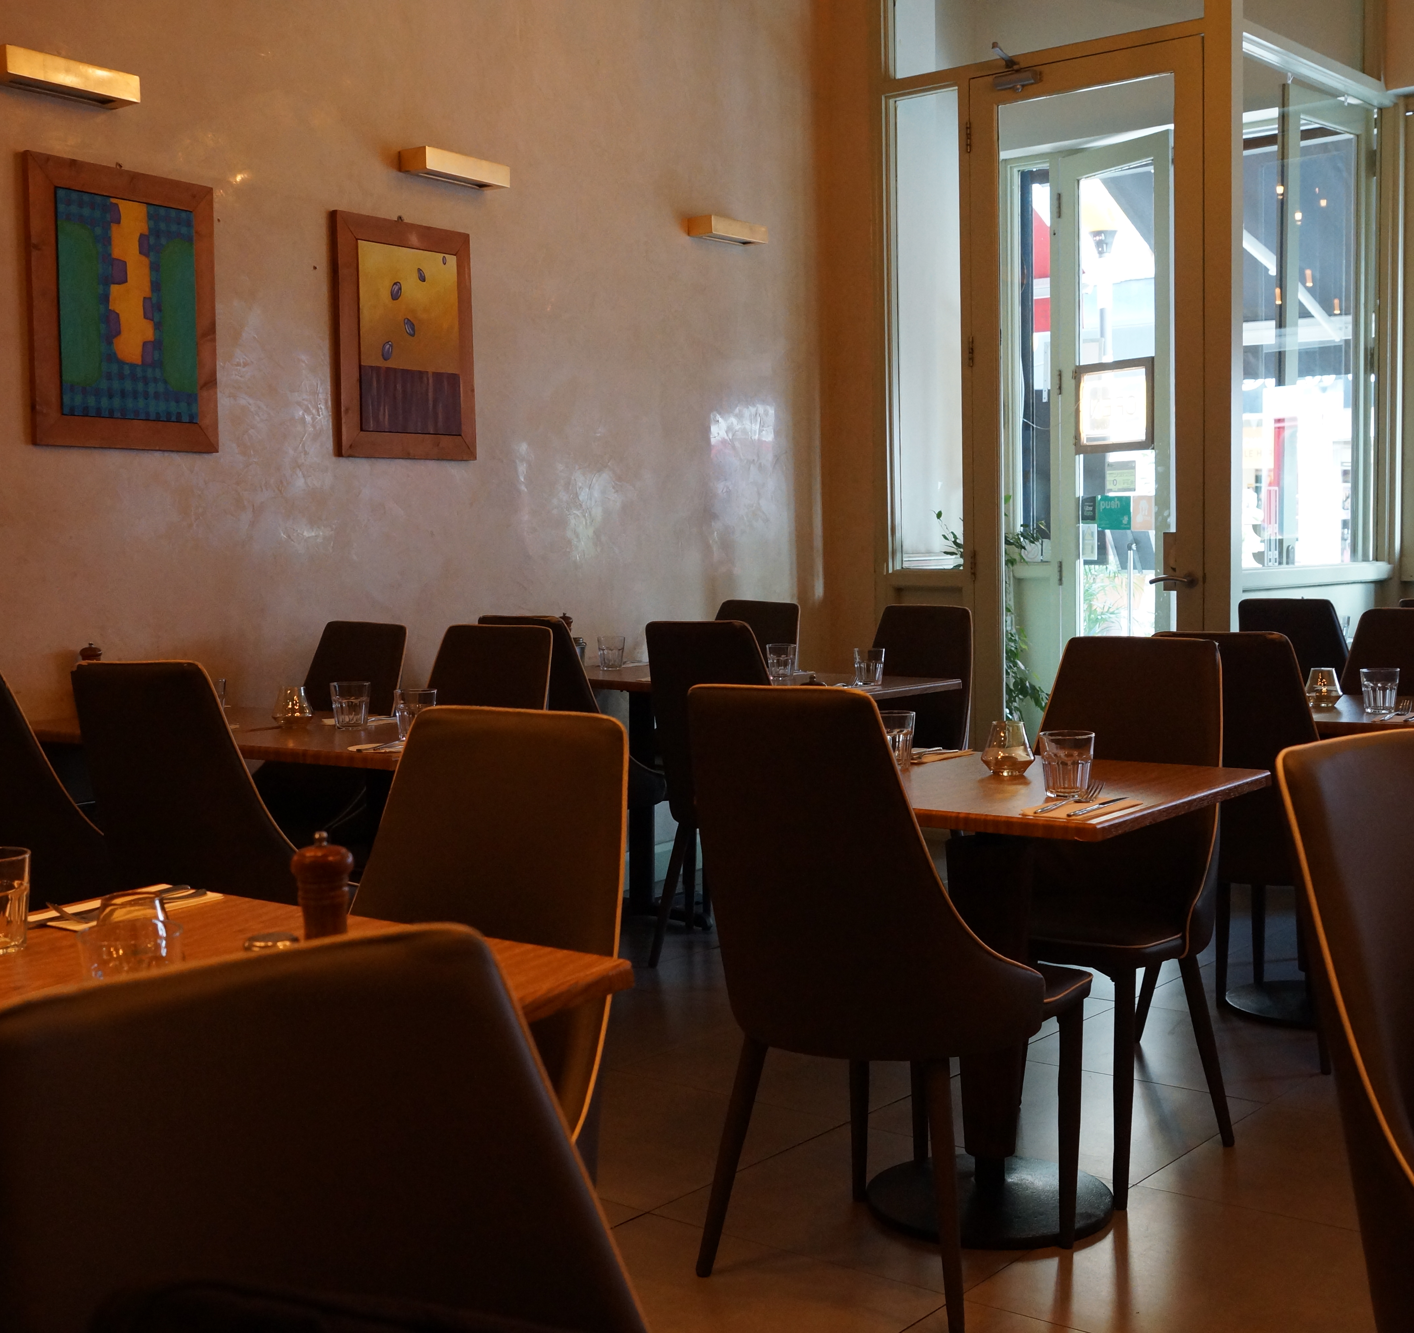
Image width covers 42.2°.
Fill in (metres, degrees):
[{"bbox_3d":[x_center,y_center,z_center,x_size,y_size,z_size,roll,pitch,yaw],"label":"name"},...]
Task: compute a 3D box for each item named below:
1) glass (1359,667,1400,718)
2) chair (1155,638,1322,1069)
[{"bbox_3d":[1.651,0.061,4.498,0.092,0.101,0.092,2,5,36],"label":"glass"},{"bbox_3d":[1.305,0.392,4.278,0.490,0.965,0.585,2,5,39],"label":"chair"}]

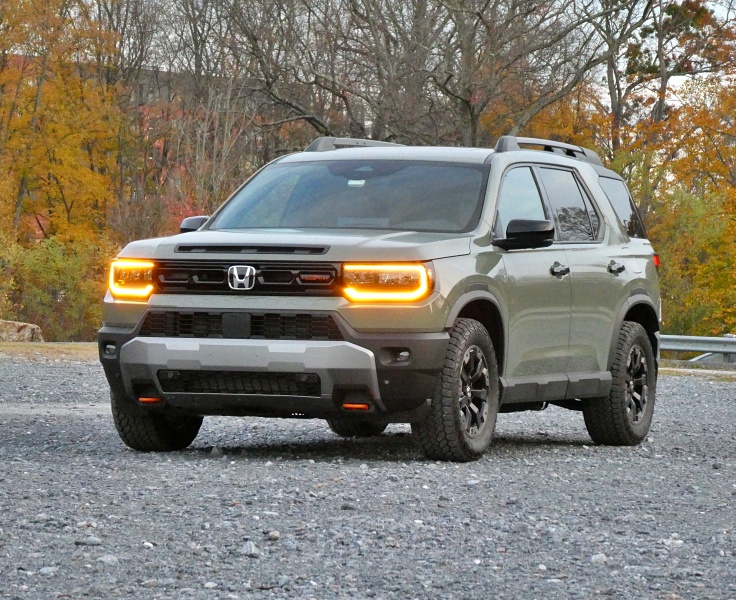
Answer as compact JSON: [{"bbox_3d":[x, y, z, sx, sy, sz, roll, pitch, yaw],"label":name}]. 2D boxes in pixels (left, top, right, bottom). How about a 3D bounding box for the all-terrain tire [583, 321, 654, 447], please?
[{"bbox_3d":[1.602,0.534,16.845,0.275,0.785,0.784,1,-1,23],"label":"all-terrain tire"}]

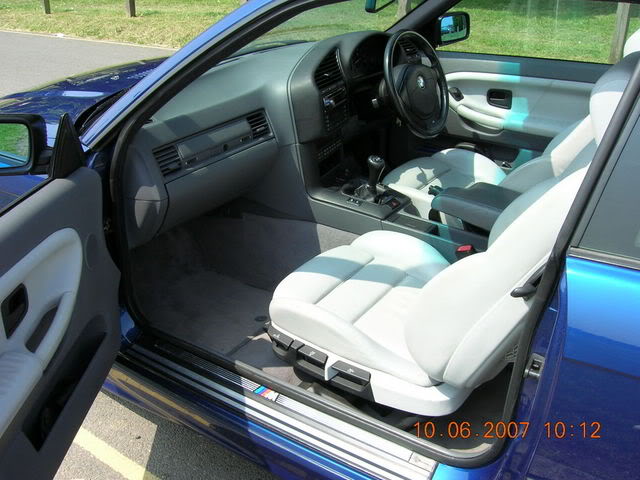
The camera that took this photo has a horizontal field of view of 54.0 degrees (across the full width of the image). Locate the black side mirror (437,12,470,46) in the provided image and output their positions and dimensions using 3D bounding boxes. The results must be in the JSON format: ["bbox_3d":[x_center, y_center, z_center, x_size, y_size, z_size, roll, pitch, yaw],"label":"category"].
[{"bbox_3d":[0.524,-0.826,2.466,0.180,0.118,0.090,-22,32,-36],"label":"black side mirror"}]

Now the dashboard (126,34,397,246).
[{"bbox_3d":[-0.170,-0.427,2.038,0.470,0.445,1.340,15,30,30],"label":"dashboard"}]

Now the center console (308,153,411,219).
[{"bbox_3d":[0.119,-0.168,1.944,0.320,0.175,0.205,15,30,30],"label":"center console"}]

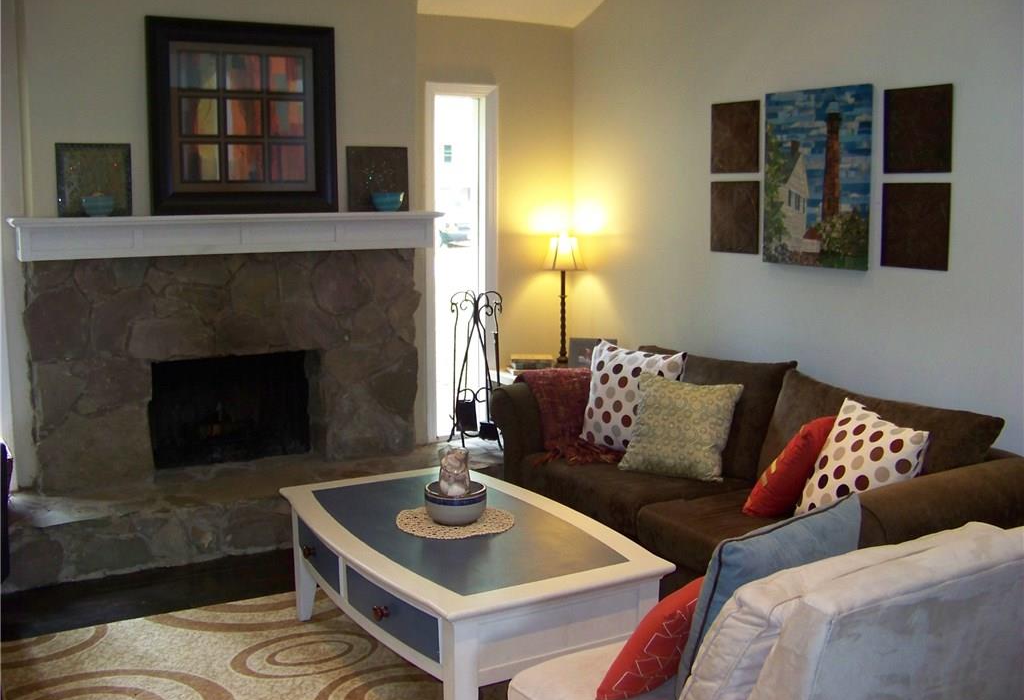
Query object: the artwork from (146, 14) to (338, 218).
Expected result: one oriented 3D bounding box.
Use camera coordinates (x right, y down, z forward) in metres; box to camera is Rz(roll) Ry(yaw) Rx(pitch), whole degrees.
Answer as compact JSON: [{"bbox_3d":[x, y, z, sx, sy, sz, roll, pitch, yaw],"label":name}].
[{"bbox_3d":[-1.223,-1.056,4.889,0.856,0.863,0.046,-5,6,-28],"label":"artwork"}]

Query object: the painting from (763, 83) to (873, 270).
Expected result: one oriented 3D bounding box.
[{"bbox_3d":[1.227,-0.690,4.291,0.027,0.703,0.585,-5,9,-28],"label":"painting"}]

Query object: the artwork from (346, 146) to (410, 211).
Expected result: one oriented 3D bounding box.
[{"bbox_3d":[-0.657,-0.833,5.211,0.317,0.307,0.020,-5,2,-28],"label":"artwork"}]

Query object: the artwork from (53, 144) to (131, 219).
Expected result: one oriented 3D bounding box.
[{"bbox_3d":[-1.804,-0.734,4.606,0.304,0.311,0.020,-5,2,-28],"label":"artwork"}]

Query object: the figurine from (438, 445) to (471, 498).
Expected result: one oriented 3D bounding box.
[{"bbox_3d":[-0.191,0.401,3.546,0.103,0.162,0.093,-1,8,-3],"label":"figurine"}]

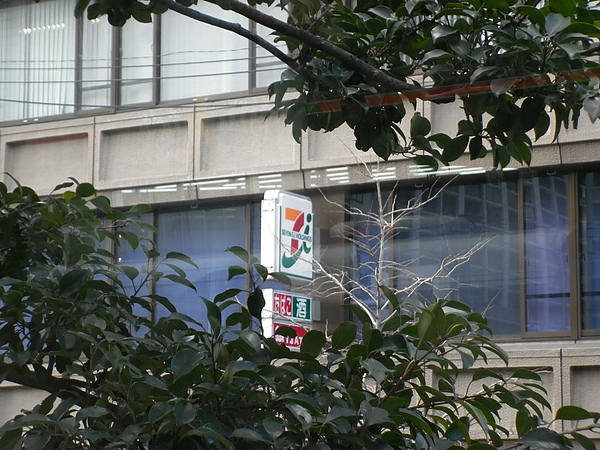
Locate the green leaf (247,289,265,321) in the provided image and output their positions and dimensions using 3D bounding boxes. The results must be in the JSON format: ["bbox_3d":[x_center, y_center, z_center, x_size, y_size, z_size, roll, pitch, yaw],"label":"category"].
[{"bbox_3d":[-0.138,0.246,6.000,0.056,0.099,0.035,0,-8,0],"label":"green leaf"}]

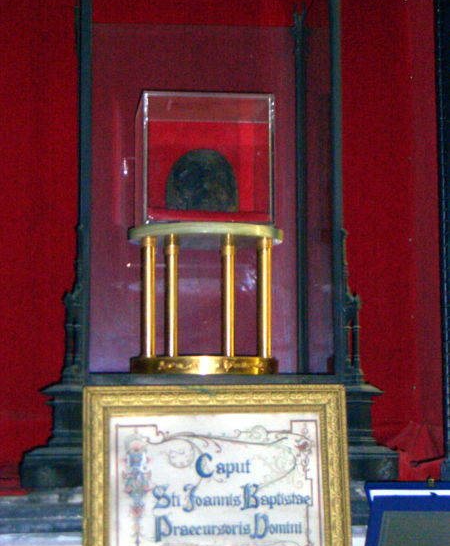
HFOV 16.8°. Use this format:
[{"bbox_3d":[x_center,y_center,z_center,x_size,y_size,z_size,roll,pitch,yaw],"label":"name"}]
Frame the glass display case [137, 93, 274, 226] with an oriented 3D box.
[{"bbox_3d":[-0.046,-0.214,3.133,0.259,0.262,0.272,1,-5,-7],"label":"glass display case"}]

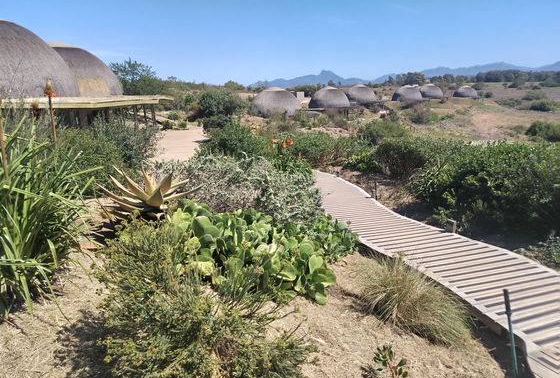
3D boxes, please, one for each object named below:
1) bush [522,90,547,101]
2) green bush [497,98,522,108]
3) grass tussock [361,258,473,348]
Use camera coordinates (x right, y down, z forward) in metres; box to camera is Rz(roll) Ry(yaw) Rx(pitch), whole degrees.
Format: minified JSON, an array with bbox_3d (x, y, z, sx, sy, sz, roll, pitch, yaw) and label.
[{"bbox_3d":[77.340,-28.414,118.000,7.200,3.500,6.200,10,18,31],"label":"bush"},{"bbox_3d":[56.149,-21.163,95.000,6.300,2.400,5.200,9,18,29],"label":"green bush"},{"bbox_3d":[1.169,0.919,3.350,0.900,0.500,0.760,6,16,21],"label":"grass tussock"}]

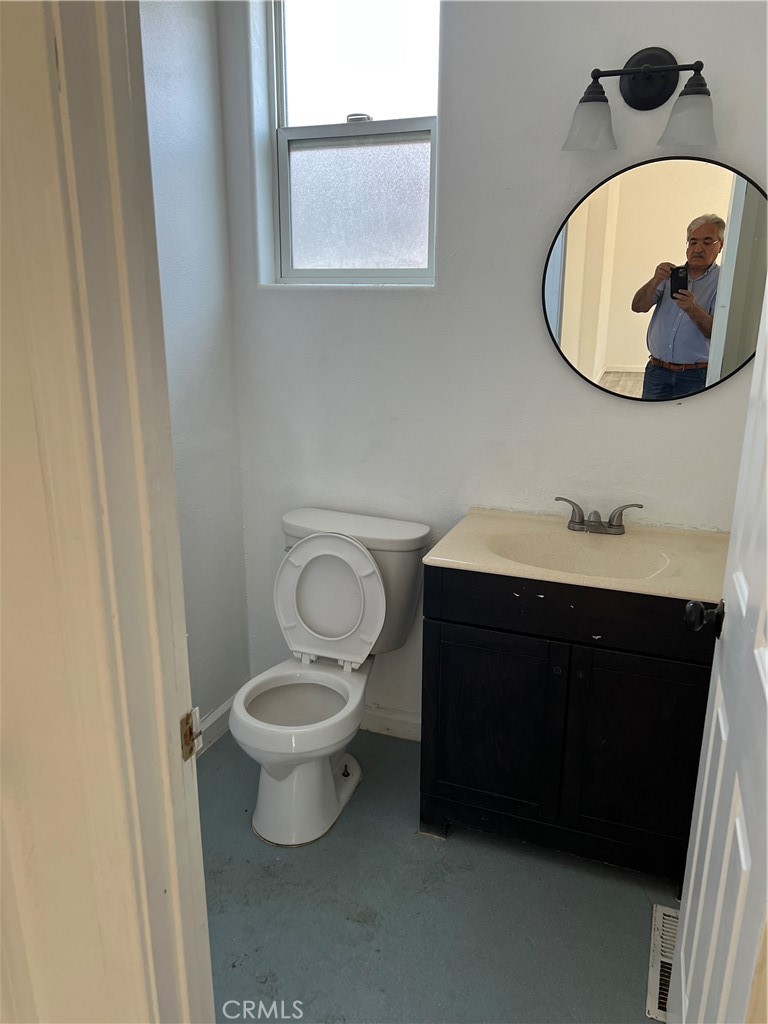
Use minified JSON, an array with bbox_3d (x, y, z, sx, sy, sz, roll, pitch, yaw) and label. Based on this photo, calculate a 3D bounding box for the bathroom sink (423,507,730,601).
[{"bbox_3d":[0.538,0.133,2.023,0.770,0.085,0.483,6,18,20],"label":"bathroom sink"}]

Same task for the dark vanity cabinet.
[{"bbox_3d":[0.539,0.507,2.156,0.763,0.827,0.450,6,18,20],"label":"dark vanity cabinet"}]

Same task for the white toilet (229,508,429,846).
[{"bbox_3d":[-0.178,0.484,2.280,0.467,0.795,0.695,6,18,20],"label":"white toilet"}]

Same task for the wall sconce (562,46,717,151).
[{"bbox_3d":[0.611,-0.984,1.818,0.356,0.233,0.174,6,18,20],"label":"wall sconce"}]

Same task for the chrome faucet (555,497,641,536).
[{"bbox_3d":[0.575,0.022,2.086,0.233,0.089,0.135,6,18,20],"label":"chrome faucet"}]

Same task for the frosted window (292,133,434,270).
[{"bbox_3d":[-0.078,-0.929,2.319,0.456,0.377,0.040,6,18,20],"label":"frosted window"}]

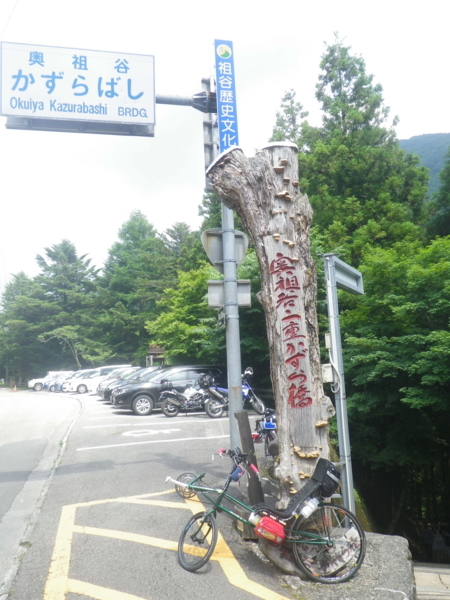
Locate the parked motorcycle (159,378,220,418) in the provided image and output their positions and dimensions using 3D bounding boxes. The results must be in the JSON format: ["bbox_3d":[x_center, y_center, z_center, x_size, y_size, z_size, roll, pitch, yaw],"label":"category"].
[{"bbox_3d":[-1.150,3.360,16.700,2.120,1.270,0.850,2,-9,-25],"label":"parked motorcycle"}]

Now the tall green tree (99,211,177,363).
[{"bbox_3d":[-8.198,-0.379,47.506,8.000,17.352,8.000,-4,-7,0],"label":"tall green tree"}]

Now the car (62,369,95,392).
[{"bbox_3d":[-10.350,6.350,37.400,4.300,1.620,1.720,2,-9,-27],"label":"car"}]

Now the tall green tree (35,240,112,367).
[{"bbox_3d":[-16.900,1.300,52.500,8.000,15.200,8.000,-2,-8,0],"label":"tall green tree"}]

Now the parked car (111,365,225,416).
[{"bbox_3d":[-2.020,3.290,18.300,4.600,1.720,1.820,2,-9,-26],"label":"parked car"}]

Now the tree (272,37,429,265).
[{"bbox_3d":[6.477,-4.290,22.678,7.000,17.435,7.000,-4,-7,0],"label":"tree"}]

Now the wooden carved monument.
[{"bbox_3d":[0.435,0.234,4.604,1.033,3.566,0.700,-5,-7,10],"label":"wooden carved monument"}]

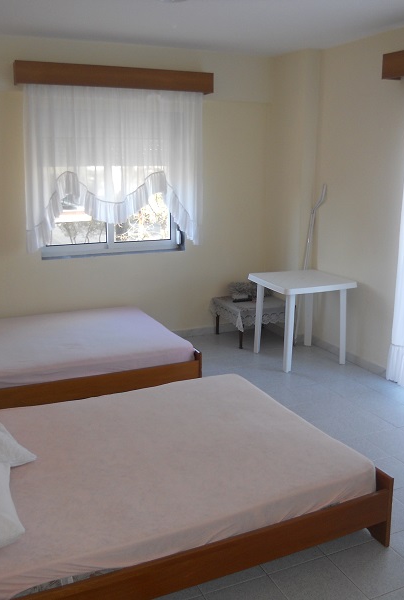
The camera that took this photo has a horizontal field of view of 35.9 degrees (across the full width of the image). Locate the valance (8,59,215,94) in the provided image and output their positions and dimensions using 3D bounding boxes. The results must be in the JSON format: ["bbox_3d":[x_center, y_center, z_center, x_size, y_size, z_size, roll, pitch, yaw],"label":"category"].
[{"bbox_3d":[-0.732,-1.955,5.510,1.801,0.179,0.165,-6,15,-25],"label":"valance"}]

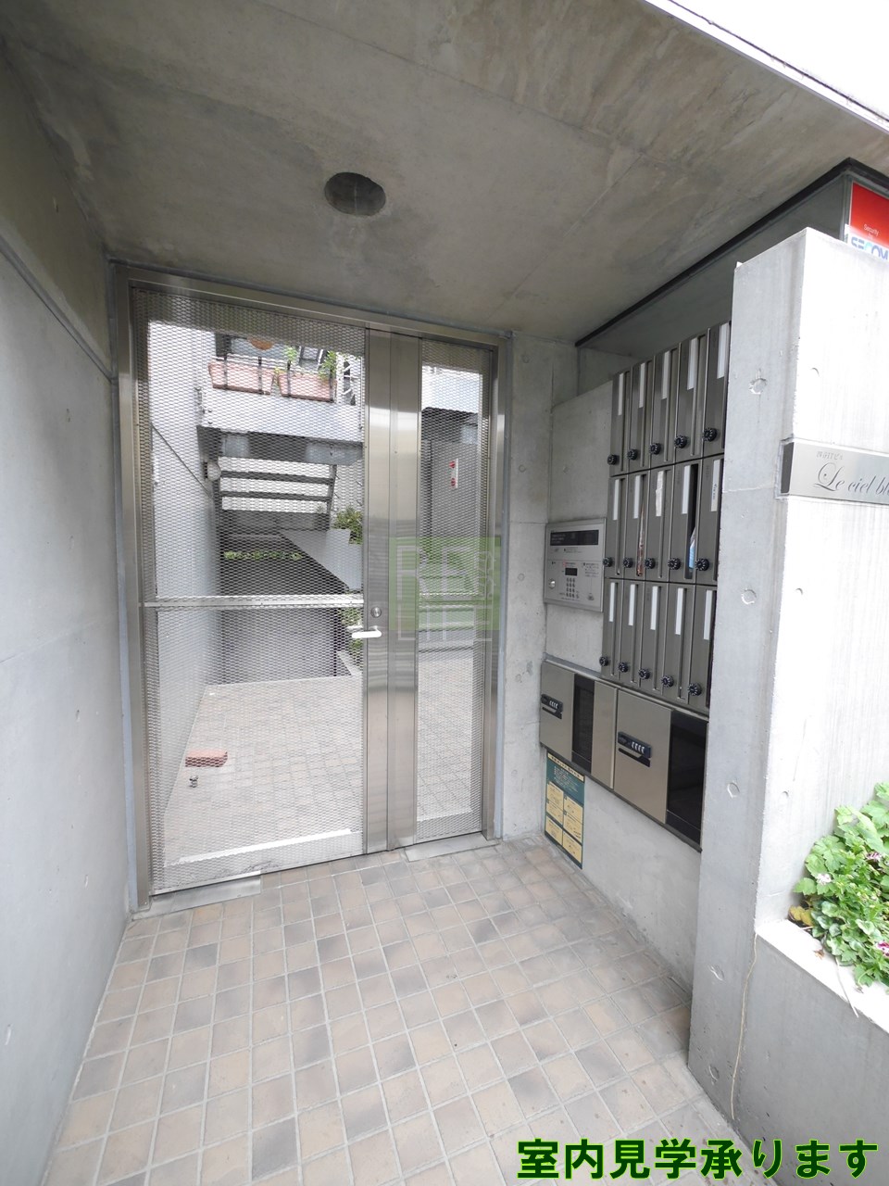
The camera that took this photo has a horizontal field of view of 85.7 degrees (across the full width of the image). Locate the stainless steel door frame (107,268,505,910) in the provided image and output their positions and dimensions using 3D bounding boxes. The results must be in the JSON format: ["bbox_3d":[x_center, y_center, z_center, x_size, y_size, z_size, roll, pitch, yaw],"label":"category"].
[{"bbox_3d":[-0.435,0.025,1.948,1.431,2.224,0.119,-1,5,-21],"label":"stainless steel door frame"}]

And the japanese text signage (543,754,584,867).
[{"bbox_3d":[0.529,0.949,2.120,0.010,0.392,0.277,-1,5,-22],"label":"japanese text signage"}]

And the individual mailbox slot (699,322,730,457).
[{"bbox_3d":[0.855,-0.589,1.404,0.120,0.373,0.103,-1,5,-22],"label":"individual mailbox slot"}]

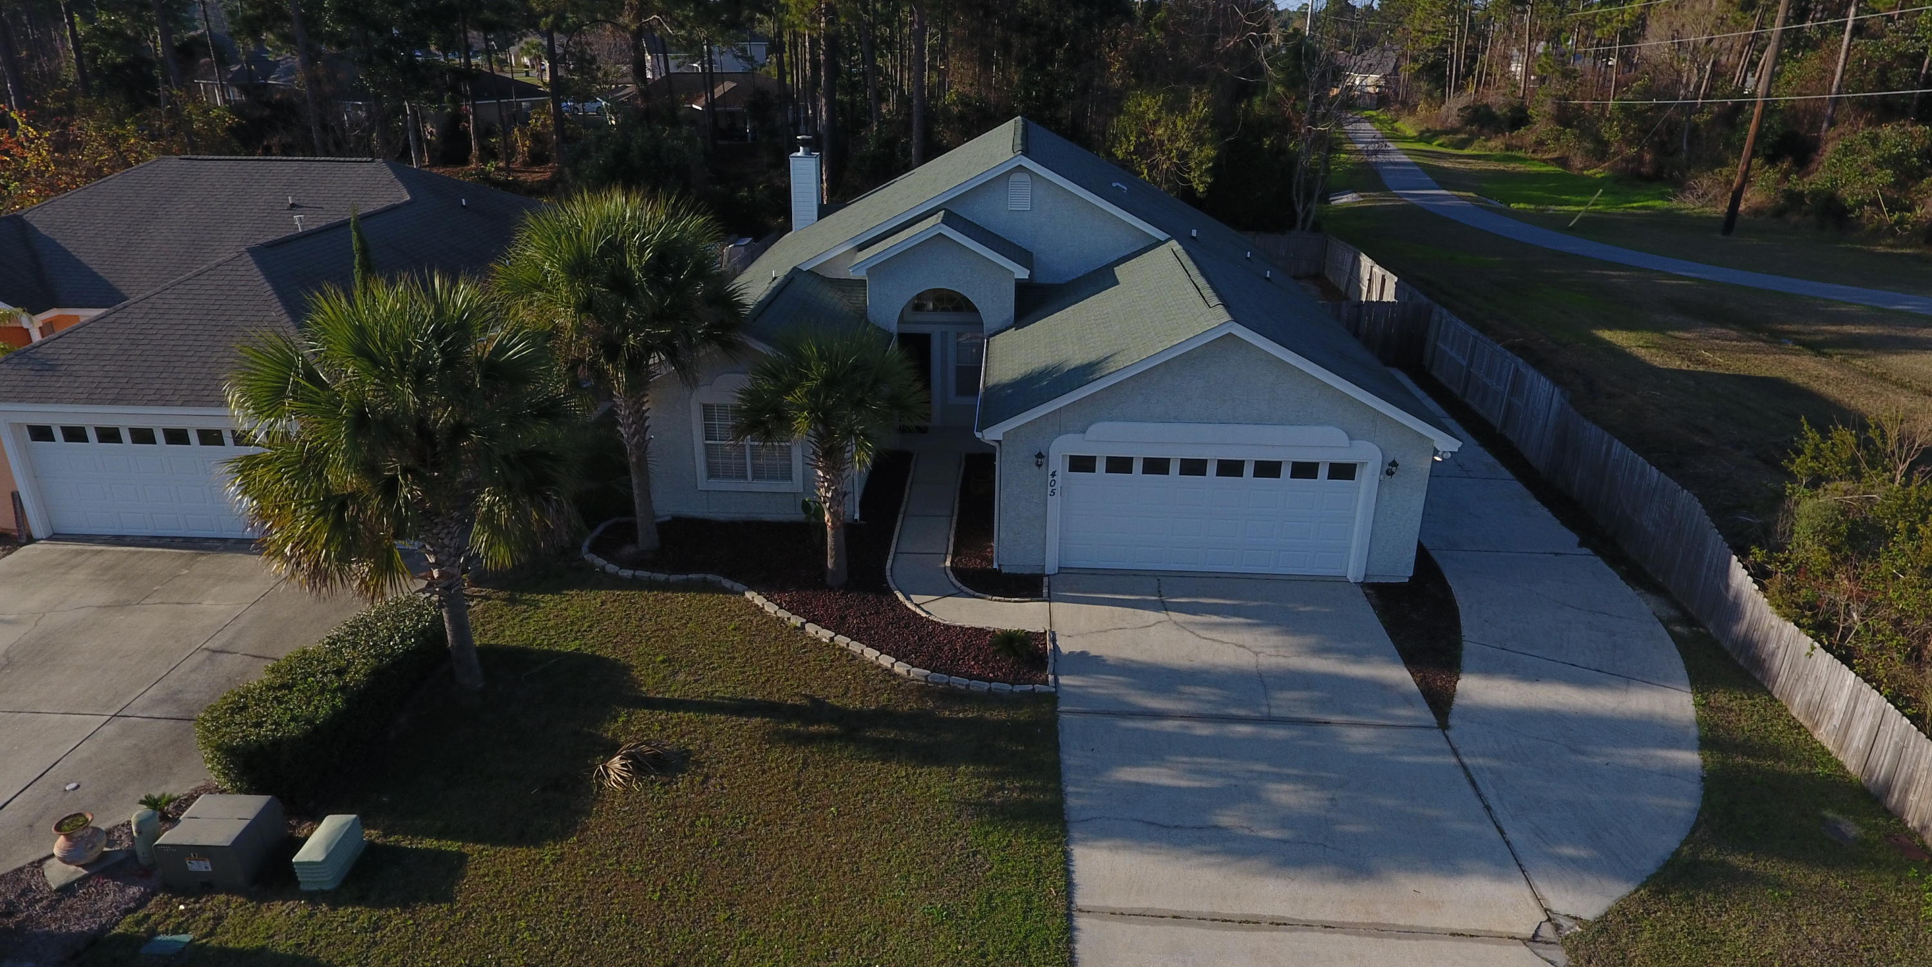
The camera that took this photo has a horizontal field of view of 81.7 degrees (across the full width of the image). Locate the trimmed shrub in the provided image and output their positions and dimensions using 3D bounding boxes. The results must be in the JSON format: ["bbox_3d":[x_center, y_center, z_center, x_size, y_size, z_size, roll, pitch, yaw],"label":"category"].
[{"bbox_3d":[-8.466,2.799,15.100,1.350,0.930,3.450,2,23,5],"label":"trimmed shrub"}]

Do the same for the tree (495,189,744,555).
[{"bbox_3d":[-5.604,-1.718,18.844,3.836,6.188,3.836,1,23,3],"label":"tree"}]

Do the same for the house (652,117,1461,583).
[{"bbox_3d":[1.209,-4.450,25.515,14.100,6.150,17.000,1,23,3],"label":"house"}]

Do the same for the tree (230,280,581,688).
[{"bbox_3d":[-7.162,0.195,14.930,3.984,5.830,3.984,1,23,3],"label":"tree"}]

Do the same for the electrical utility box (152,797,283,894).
[{"bbox_3d":[-8.429,4.030,12.672,0.920,0.610,0.900,1,23,3],"label":"electrical utility box"}]

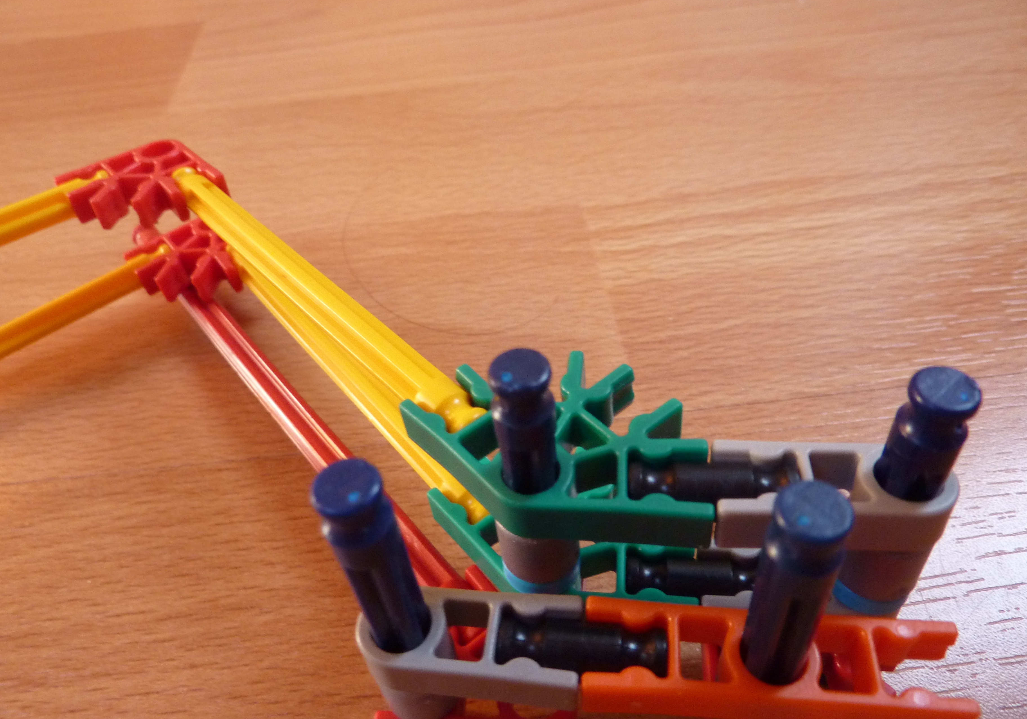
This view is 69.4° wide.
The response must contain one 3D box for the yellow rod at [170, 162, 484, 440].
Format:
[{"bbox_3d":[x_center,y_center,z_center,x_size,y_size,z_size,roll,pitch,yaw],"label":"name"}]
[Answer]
[{"bbox_3d":[-0.033,-0.012,0.114,0.006,0.006,0.086,-33,49,-25],"label":"yellow rod"}]

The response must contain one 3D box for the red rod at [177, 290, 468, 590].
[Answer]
[{"bbox_3d":[-0.048,0.001,0.137,0.006,0.006,0.130,-32,49,-24],"label":"red rod"}]

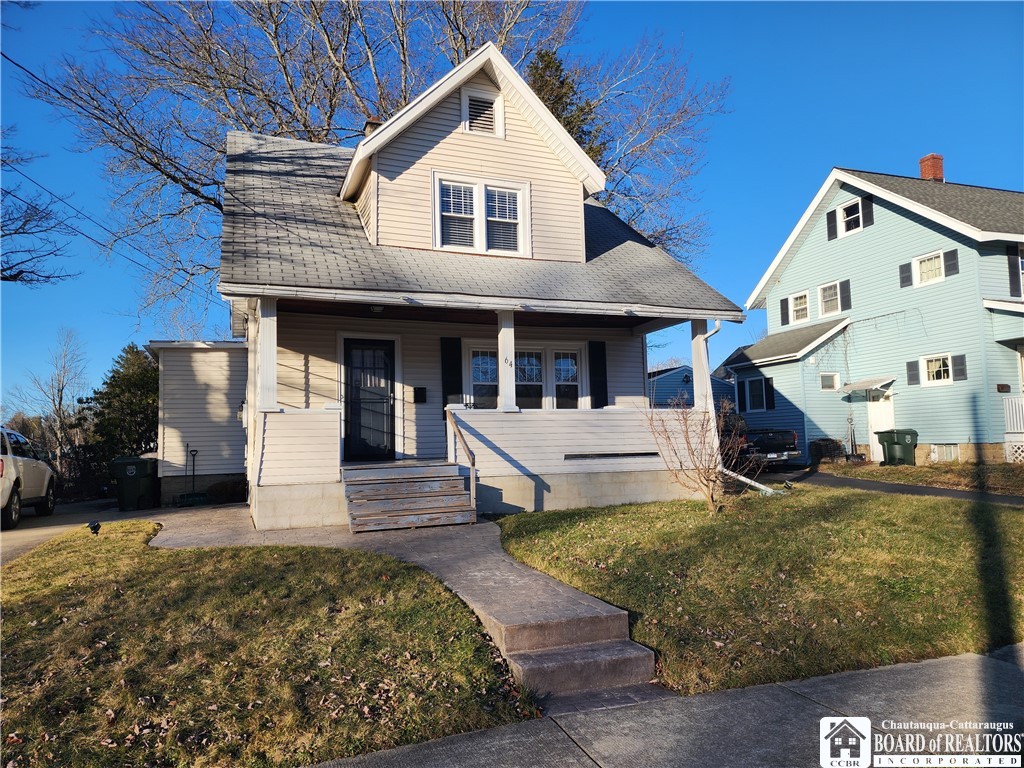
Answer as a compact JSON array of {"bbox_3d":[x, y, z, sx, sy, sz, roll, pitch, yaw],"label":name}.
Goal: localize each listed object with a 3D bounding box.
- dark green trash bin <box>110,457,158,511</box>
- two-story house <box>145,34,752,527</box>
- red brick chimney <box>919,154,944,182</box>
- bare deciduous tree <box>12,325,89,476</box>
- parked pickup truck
[{"bbox_3d":[-7.700,2.030,13.850,0.820,1.080,0.680,2,-6,-35],"label":"dark green trash bin"},{"bbox_3d":[-2.736,-1.491,15.059,9.600,7.900,12.000,1,-5,-22],"label":"two-story house"},{"bbox_3d":[13.611,-6.838,22.045,0.530,0.940,0.520,0,-5,-19],"label":"red brick chimney"},{"bbox_3d":[-22.383,0.994,33.000,3.800,7.300,3.800,-1,-5,0],"label":"bare deciduous tree"},{"bbox_3d":[5.751,1.615,19.222,1.800,1.680,4.950,0,-5,-19],"label":"parked pickup truck"}]

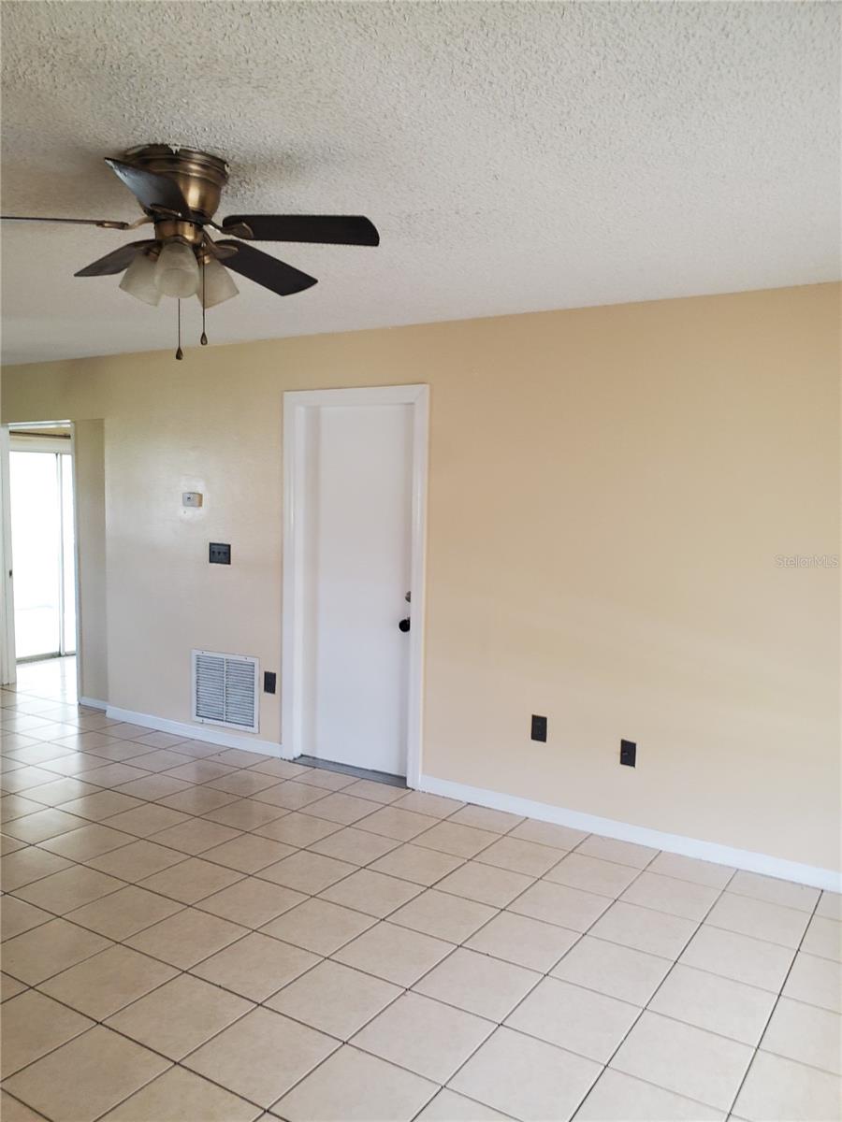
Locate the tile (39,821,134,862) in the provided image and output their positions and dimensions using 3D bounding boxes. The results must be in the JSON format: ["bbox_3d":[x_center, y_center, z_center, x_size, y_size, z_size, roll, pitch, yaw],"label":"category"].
[{"bbox_3d":[-1.455,1.240,3.700,0.319,0.010,0.319,3,4,32],"label":"tile"}]

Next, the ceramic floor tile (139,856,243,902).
[{"bbox_3d":[-0.929,1.299,3.422,0.320,0.010,0.320,4,5,31],"label":"ceramic floor tile"}]

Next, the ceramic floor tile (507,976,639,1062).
[{"bbox_3d":[0.453,1.352,2.491,0.319,0.010,0.319,3,4,32],"label":"ceramic floor tile"}]

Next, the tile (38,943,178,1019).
[{"bbox_3d":[-1.004,1.355,2.719,0.320,0.010,0.320,4,5,31],"label":"tile"}]

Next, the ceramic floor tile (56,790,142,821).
[{"bbox_3d":[-1.599,1.231,4.227,0.323,0.010,0.323,4,6,33],"label":"ceramic floor tile"}]

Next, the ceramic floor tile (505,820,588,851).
[{"bbox_3d":[0.599,1.286,3.945,0.320,0.010,0.262,4,5,31],"label":"ceramic floor tile"}]

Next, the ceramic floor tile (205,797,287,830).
[{"bbox_3d":[-0.850,1.237,4.101,0.322,0.010,0.322,4,4,32],"label":"ceramic floor tile"}]

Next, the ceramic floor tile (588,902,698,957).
[{"bbox_3d":[0.813,1.347,3.073,0.321,0.010,0.321,3,4,33],"label":"ceramic floor tile"}]

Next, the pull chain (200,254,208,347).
[{"bbox_3d":[-0.565,-0.685,2.200,0.017,0.250,0.017,1,5,0],"label":"pull chain"}]

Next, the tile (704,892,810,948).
[{"bbox_3d":[1.284,1.366,3.207,0.323,0.010,0.323,4,6,33],"label":"tile"}]

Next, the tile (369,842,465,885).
[{"bbox_3d":[-0.015,1.297,3.599,0.321,0.010,0.321,3,4,33],"label":"tile"}]

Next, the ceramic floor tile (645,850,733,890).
[{"bbox_3d":[1.154,1.323,3.596,0.321,0.010,0.248,3,4,33],"label":"ceramic floor tile"}]

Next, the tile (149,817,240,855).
[{"bbox_3d":[-1.031,1.262,3.858,0.320,0.010,0.320,4,5,31],"label":"tile"}]

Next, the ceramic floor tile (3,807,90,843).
[{"bbox_3d":[-1.748,1.231,3.907,0.322,0.010,0.322,4,4,32],"label":"ceramic floor tile"}]

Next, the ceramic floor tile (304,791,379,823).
[{"bbox_3d":[-0.389,1.231,4.178,0.319,0.010,0.319,3,4,32],"label":"ceramic floor tile"}]

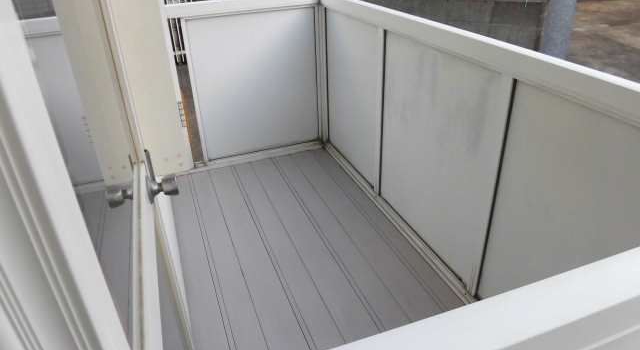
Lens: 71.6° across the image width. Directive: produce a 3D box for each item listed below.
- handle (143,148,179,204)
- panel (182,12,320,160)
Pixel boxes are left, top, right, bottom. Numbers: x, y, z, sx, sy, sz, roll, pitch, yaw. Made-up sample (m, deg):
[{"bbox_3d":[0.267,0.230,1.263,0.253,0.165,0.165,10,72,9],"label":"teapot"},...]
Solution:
[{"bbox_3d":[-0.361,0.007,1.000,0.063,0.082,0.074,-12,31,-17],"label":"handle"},{"bbox_3d":[-0.437,-0.625,3.132,0.888,0.998,0.035,-12,31,-17],"label":"panel"}]

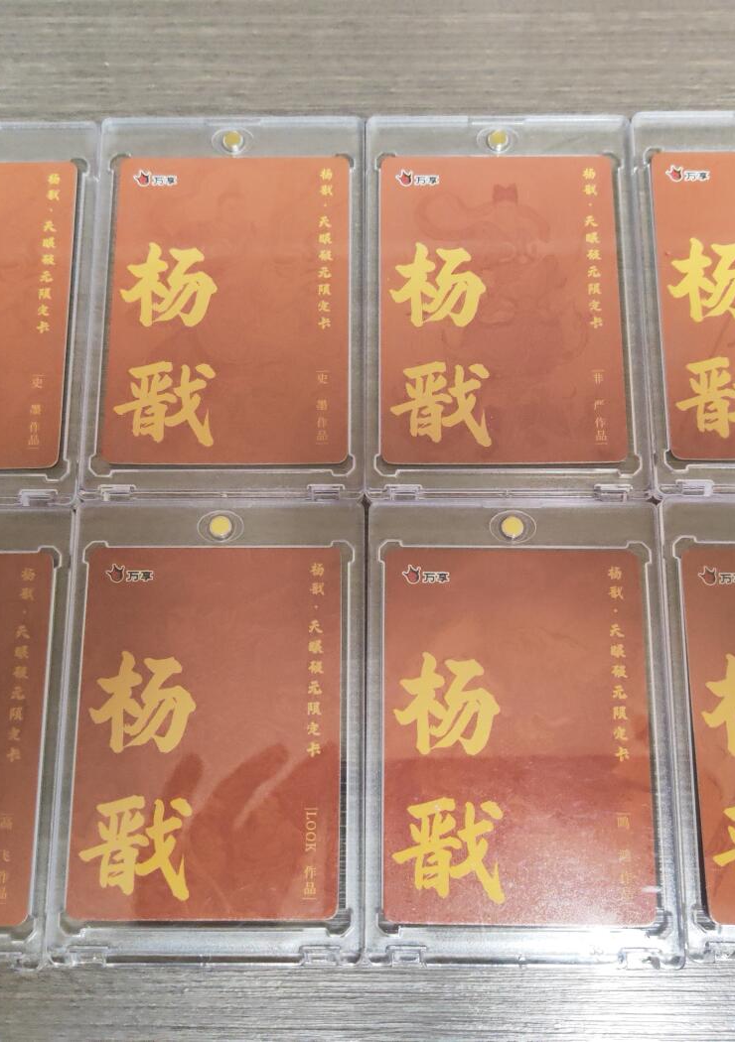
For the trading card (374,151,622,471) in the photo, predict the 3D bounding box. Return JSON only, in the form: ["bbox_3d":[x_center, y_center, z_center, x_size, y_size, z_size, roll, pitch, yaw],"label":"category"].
[{"bbox_3d":[0.035,-0.057,0.286,0.063,0.001,0.088,0,76,1],"label":"trading card"}]

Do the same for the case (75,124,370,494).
[{"bbox_3d":[-0.037,-0.057,0.286,0.072,0.007,0.108,0,76,1],"label":"case"}]

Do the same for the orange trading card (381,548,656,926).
[{"bbox_3d":[0.036,0.050,0.259,0.063,0.001,0.088,1,76,1],"label":"orange trading card"}]

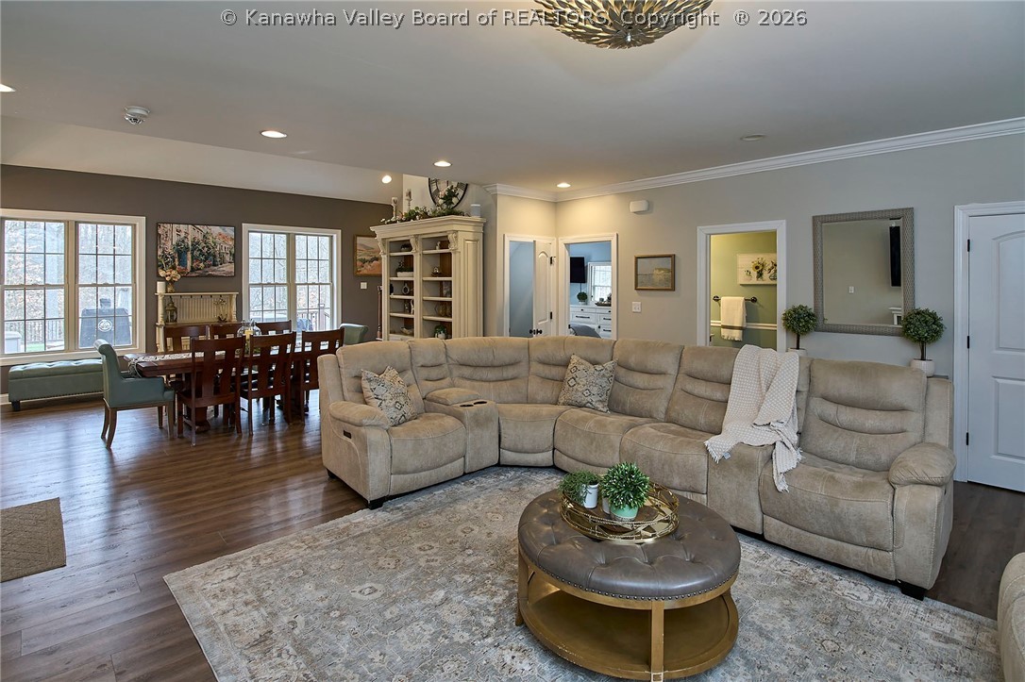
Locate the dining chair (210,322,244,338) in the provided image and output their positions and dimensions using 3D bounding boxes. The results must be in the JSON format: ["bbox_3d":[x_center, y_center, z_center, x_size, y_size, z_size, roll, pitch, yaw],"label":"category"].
[{"bbox_3d":[-3.659,0.317,6.263,0.471,1.045,0.533,-4,6,-41],"label":"dining chair"}]

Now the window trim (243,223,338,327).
[{"bbox_3d":[-3.905,-0.998,8.677,1.722,2.081,0.133,-4,6,-40],"label":"window trim"}]

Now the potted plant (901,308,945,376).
[{"bbox_3d":[3.230,0.005,3.820,0.270,0.540,0.270,5,7,44],"label":"potted plant"}]

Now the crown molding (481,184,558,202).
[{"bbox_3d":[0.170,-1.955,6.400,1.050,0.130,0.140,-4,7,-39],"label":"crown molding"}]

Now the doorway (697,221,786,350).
[{"bbox_3d":[2.300,-0.106,4.910,0.881,2.163,0.154,4,6,43],"label":"doorway"}]

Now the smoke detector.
[{"bbox_3d":[-2.590,-1.555,3.330,0.145,0.075,0.145,-5,7,-44],"label":"smoke detector"}]

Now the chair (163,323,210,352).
[{"bbox_3d":[-3.770,0.353,5.680,0.460,1.010,0.520,-5,7,-43],"label":"chair"}]

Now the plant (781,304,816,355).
[{"bbox_3d":[2.521,-0.073,4.274,0.318,0.502,0.318,4,6,43],"label":"plant"}]

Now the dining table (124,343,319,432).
[{"bbox_3d":[-3.198,0.498,5.832,2.204,0.789,0.974,-4,6,-41],"label":"dining table"}]

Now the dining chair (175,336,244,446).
[{"bbox_3d":[-3.030,0.452,4.890,0.460,1.010,0.520,-5,7,-43],"label":"dining chair"}]

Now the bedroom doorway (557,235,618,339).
[{"bbox_3d":[1.000,-0.277,6.270,0.930,2.120,0.150,5,7,44],"label":"bedroom doorway"}]

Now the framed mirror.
[{"bbox_3d":[2.983,-0.576,4.131,0.738,1.035,0.051,4,6,43],"label":"framed mirror"}]

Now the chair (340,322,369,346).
[{"bbox_3d":[-2.200,0.315,6.060,0.640,0.990,0.580,-4,7,-40],"label":"chair"}]

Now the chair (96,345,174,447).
[{"bbox_3d":[-3.770,0.472,4.810,0.640,0.990,0.580,-4,7,-40],"label":"chair"}]

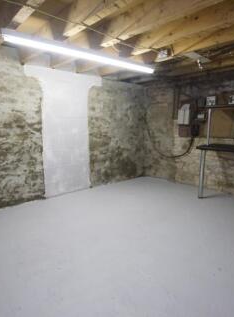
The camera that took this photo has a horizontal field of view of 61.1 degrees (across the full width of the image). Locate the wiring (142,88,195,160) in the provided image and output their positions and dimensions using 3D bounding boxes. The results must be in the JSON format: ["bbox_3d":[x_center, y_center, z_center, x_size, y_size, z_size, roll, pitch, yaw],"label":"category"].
[{"bbox_3d":[0.875,-0.569,3.471,0.920,1.120,0.140,9,13,41],"label":"wiring"}]

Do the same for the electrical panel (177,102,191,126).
[{"bbox_3d":[1.095,-0.727,3.218,0.185,0.330,0.120,9,13,41],"label":"electrical panel"}]

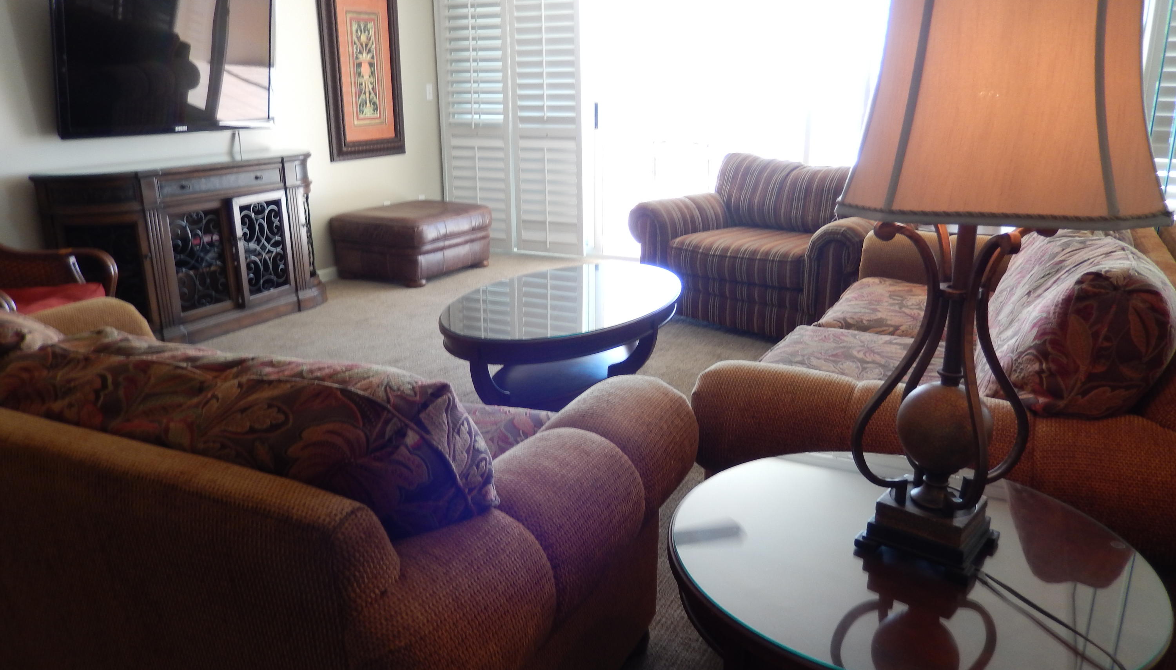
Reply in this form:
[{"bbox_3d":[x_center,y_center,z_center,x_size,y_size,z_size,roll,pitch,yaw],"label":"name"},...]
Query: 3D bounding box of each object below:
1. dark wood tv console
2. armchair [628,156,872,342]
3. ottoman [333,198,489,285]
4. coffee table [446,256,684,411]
[{"bbox_3d":[-2.097,-0.504,4.705,0.490,0.890,1.600,8,19,27],"label":"dark wood tv console"},{"bbox_3d":[1.062,-0.573,4.845,1.360,0.880,0.950,12,21,36],"label":"armchair"},{"bbox_3d":[-1.213,-0.661,6.002,0.735,0.425,0.830,9,19,29],"label":"ottoman"},{"bbox_3d":[-0.075,0.077,3.411,0.840,0.485,1.300,7,19,25],"label":"coffee table"}]

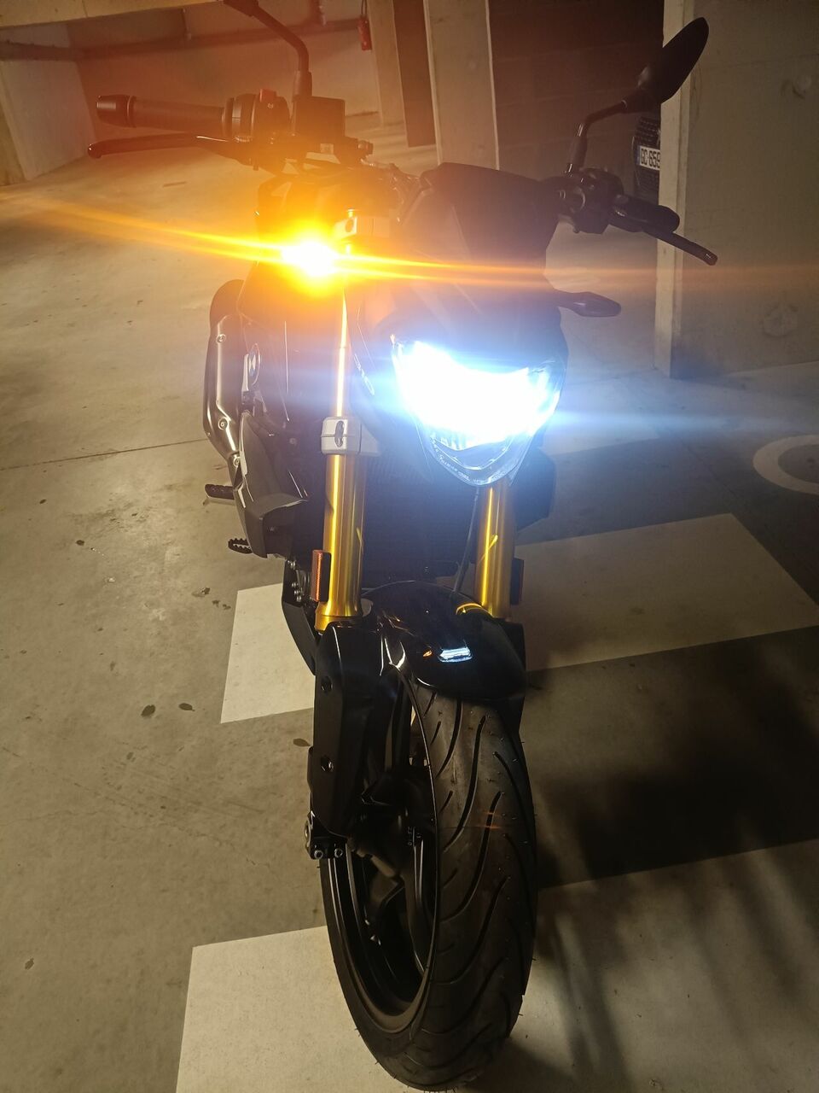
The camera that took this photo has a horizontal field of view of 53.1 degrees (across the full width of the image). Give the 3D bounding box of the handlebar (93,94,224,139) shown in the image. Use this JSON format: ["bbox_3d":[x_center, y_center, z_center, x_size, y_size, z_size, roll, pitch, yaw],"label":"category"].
[{"bbox_3d":[-0.292,-0.508,0.968,0.154,0.037,0.037,8,31,2],"label":"handlebar"}]

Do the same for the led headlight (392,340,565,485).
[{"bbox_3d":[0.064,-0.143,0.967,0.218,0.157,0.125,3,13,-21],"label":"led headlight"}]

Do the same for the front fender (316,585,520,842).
[{"bbox_3d":[0.009,0.204,1.068,0.270,0.328,0.370,3,13,-21],"label":"front fender"}]

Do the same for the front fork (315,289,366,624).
[{"bbox_3d":[-0.082,-0.107,1.037,0.063,0.428,0.061,3,0,-21],"label":"front fork"}]

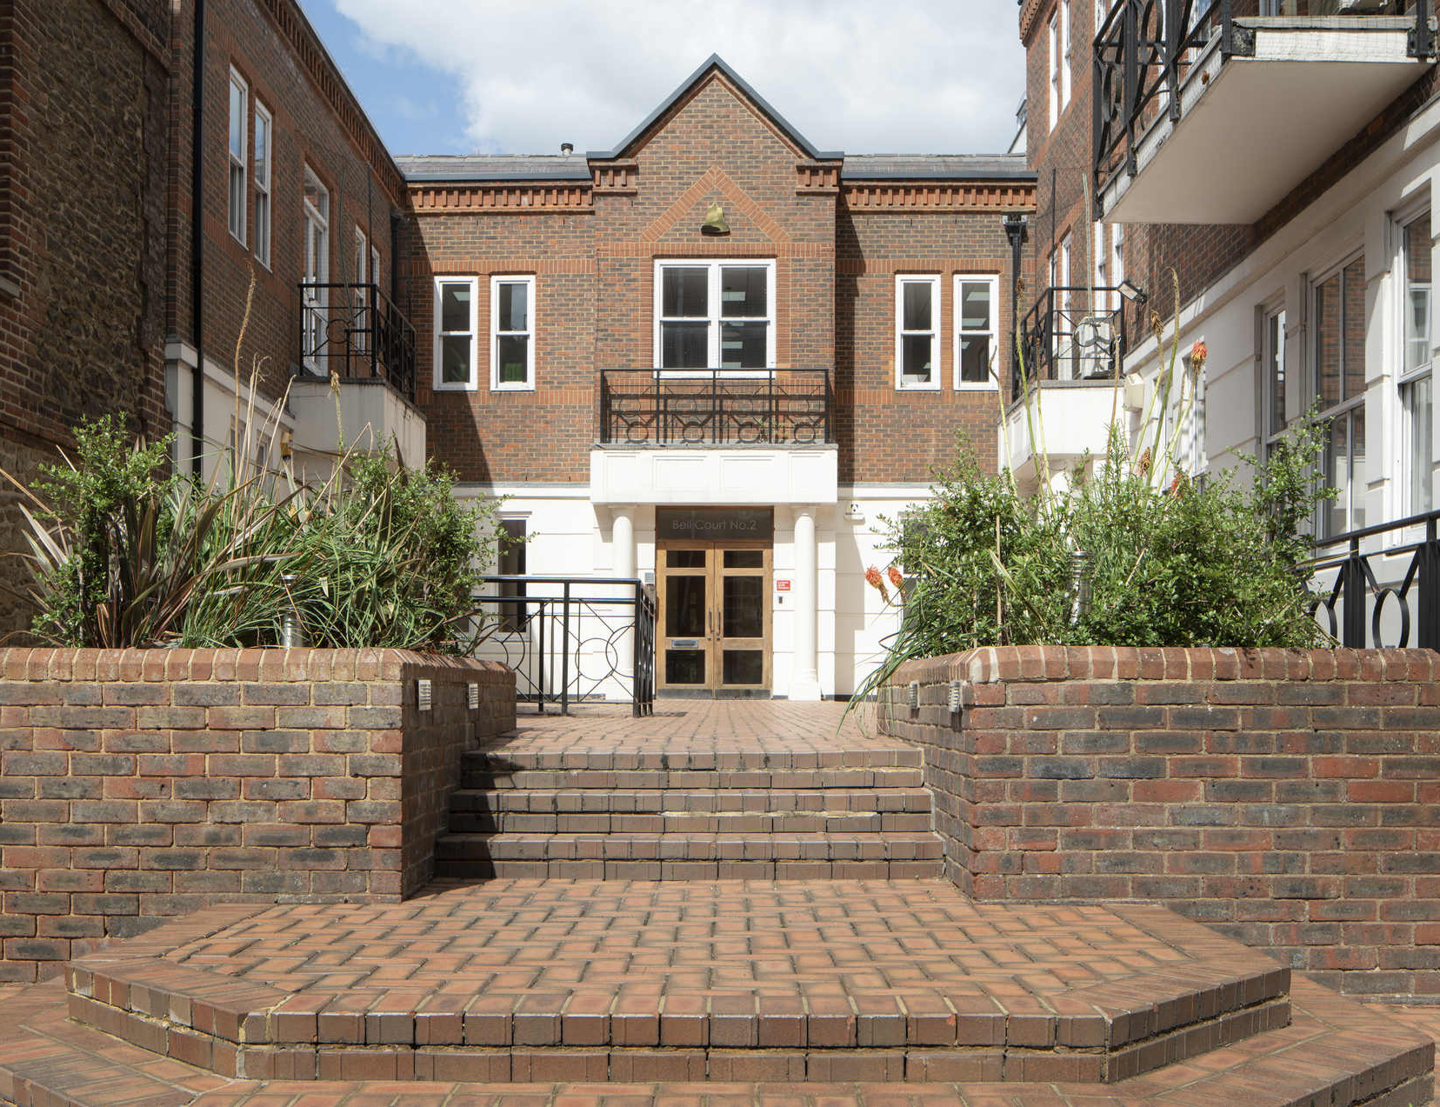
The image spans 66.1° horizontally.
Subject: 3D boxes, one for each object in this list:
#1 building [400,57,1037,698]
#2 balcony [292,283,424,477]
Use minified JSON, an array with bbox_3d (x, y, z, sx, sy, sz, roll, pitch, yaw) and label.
[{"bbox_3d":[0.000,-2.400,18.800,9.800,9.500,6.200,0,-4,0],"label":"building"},{"bbox_3d":[-4.410,-2.060,13.700,1.100,1.940,1.850,0,-4,0],"label":"balcony"}]

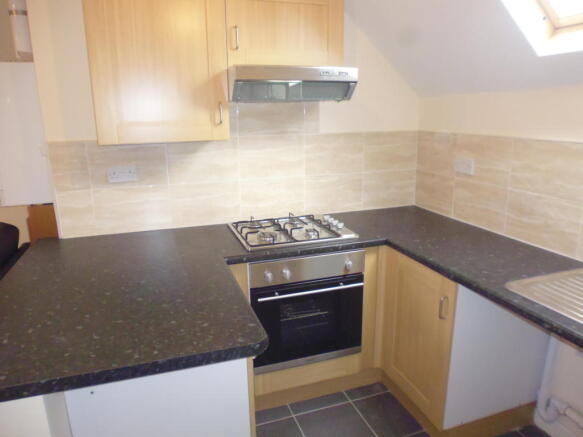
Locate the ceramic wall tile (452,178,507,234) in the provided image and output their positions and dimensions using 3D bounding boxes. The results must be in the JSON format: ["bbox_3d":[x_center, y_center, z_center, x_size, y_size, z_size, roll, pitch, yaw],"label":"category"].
[{"bbox_3d":[1.022,-0.084,2.214,0.010,0.230,0.398,-5,15,-16],"label":"ceramic wall tile"}]

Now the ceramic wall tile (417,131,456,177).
[{"bbox_3d":[0.901,-0.409,2.526,0.010,0.249,0.380,-5,15,-16],"label":"ceramic wall tile"}]

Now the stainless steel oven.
[{"bbox_3d":[0.017,0.412,2.260,0.596,0.592,0.570,-5,15,-17],"label":"stainless steel oven"}]

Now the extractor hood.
[{"bbox_3d":[-0.032,-0.677,2.083,0.598,0.145,0.475,-5,15,-17],"label":"extractor hood"}]

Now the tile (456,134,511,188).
[{"bbox_3d":[1.018,-0.318,2.159,0.010,0.249,0.398,-5,15,-16],"label":"tile"}]

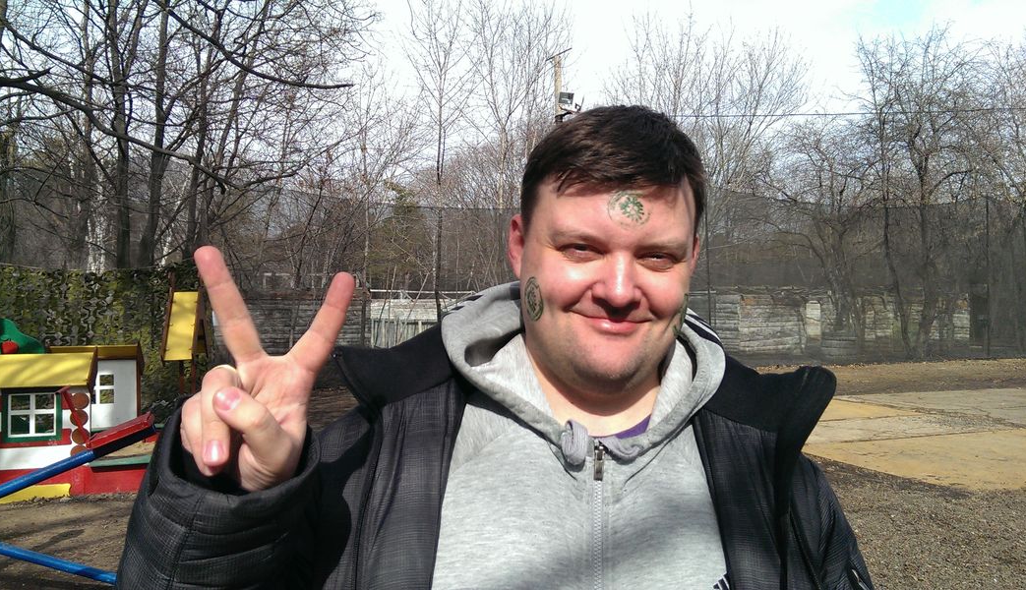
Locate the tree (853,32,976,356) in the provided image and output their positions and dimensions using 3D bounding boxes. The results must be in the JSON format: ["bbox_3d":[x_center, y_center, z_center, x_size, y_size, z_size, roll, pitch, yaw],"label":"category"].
[{"bbox_3d":[11.331,-2.888,21.800,3.400,9.400,3.200,-1,-1,18],"label":"tree"}]

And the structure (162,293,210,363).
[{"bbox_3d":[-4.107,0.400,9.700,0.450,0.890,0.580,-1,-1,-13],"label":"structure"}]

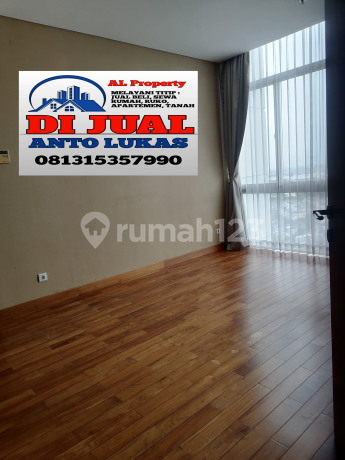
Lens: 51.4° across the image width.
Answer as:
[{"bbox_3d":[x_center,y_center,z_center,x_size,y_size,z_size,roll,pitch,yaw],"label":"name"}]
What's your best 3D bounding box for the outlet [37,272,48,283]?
[{"bbox_3d":[-1.324,0.491,3.694,0.084,0.084,0.015,-12,12,-41],"label":"outlet"}]

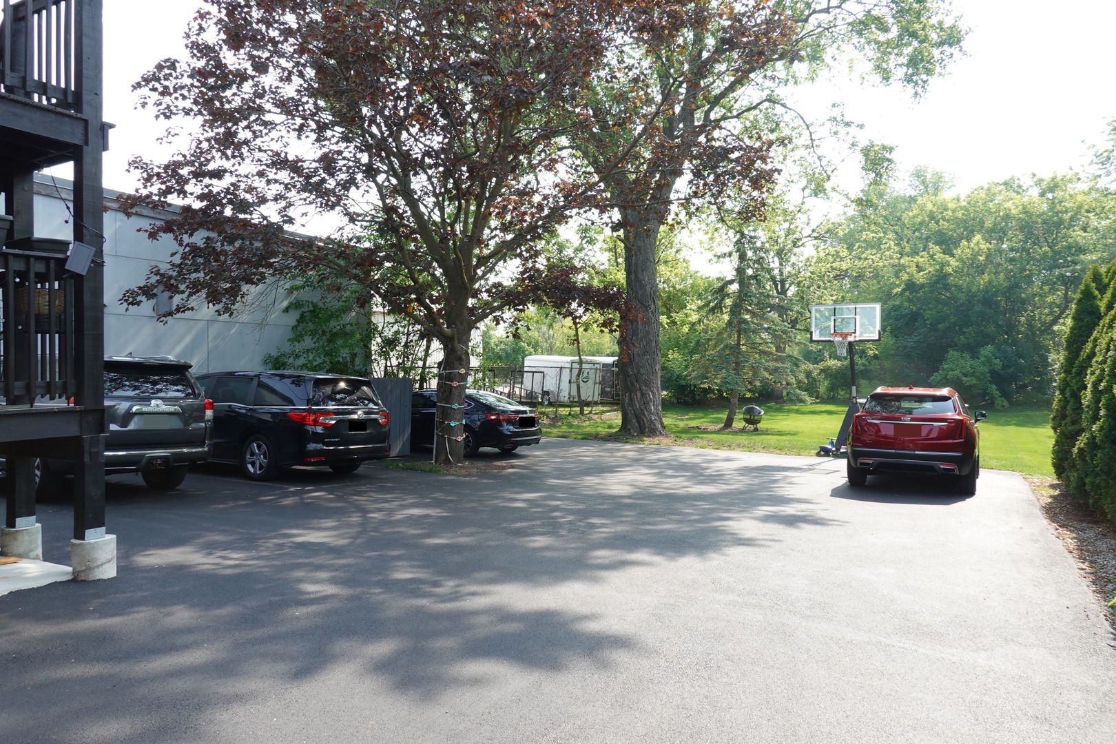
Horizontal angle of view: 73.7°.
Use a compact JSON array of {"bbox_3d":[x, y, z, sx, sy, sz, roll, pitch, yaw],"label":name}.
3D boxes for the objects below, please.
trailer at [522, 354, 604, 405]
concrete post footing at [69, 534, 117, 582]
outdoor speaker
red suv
[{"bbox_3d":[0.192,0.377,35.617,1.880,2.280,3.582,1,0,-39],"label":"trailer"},{"bbox_3d":[-3.479,1.385,5.580,0.292,0.285,0.292,0,-1,30],"label":"concrete post footing"},{"bbox_3d":[-3.490,-0.828,5.441,0.140,0.207,0.060,21,-8,-34],"label":"outdoor speaker"},{"bbox_3d":[6.633,1.185,13.684,1.930,1.680,4.810,0,-2,30],"label":"red suv"}]

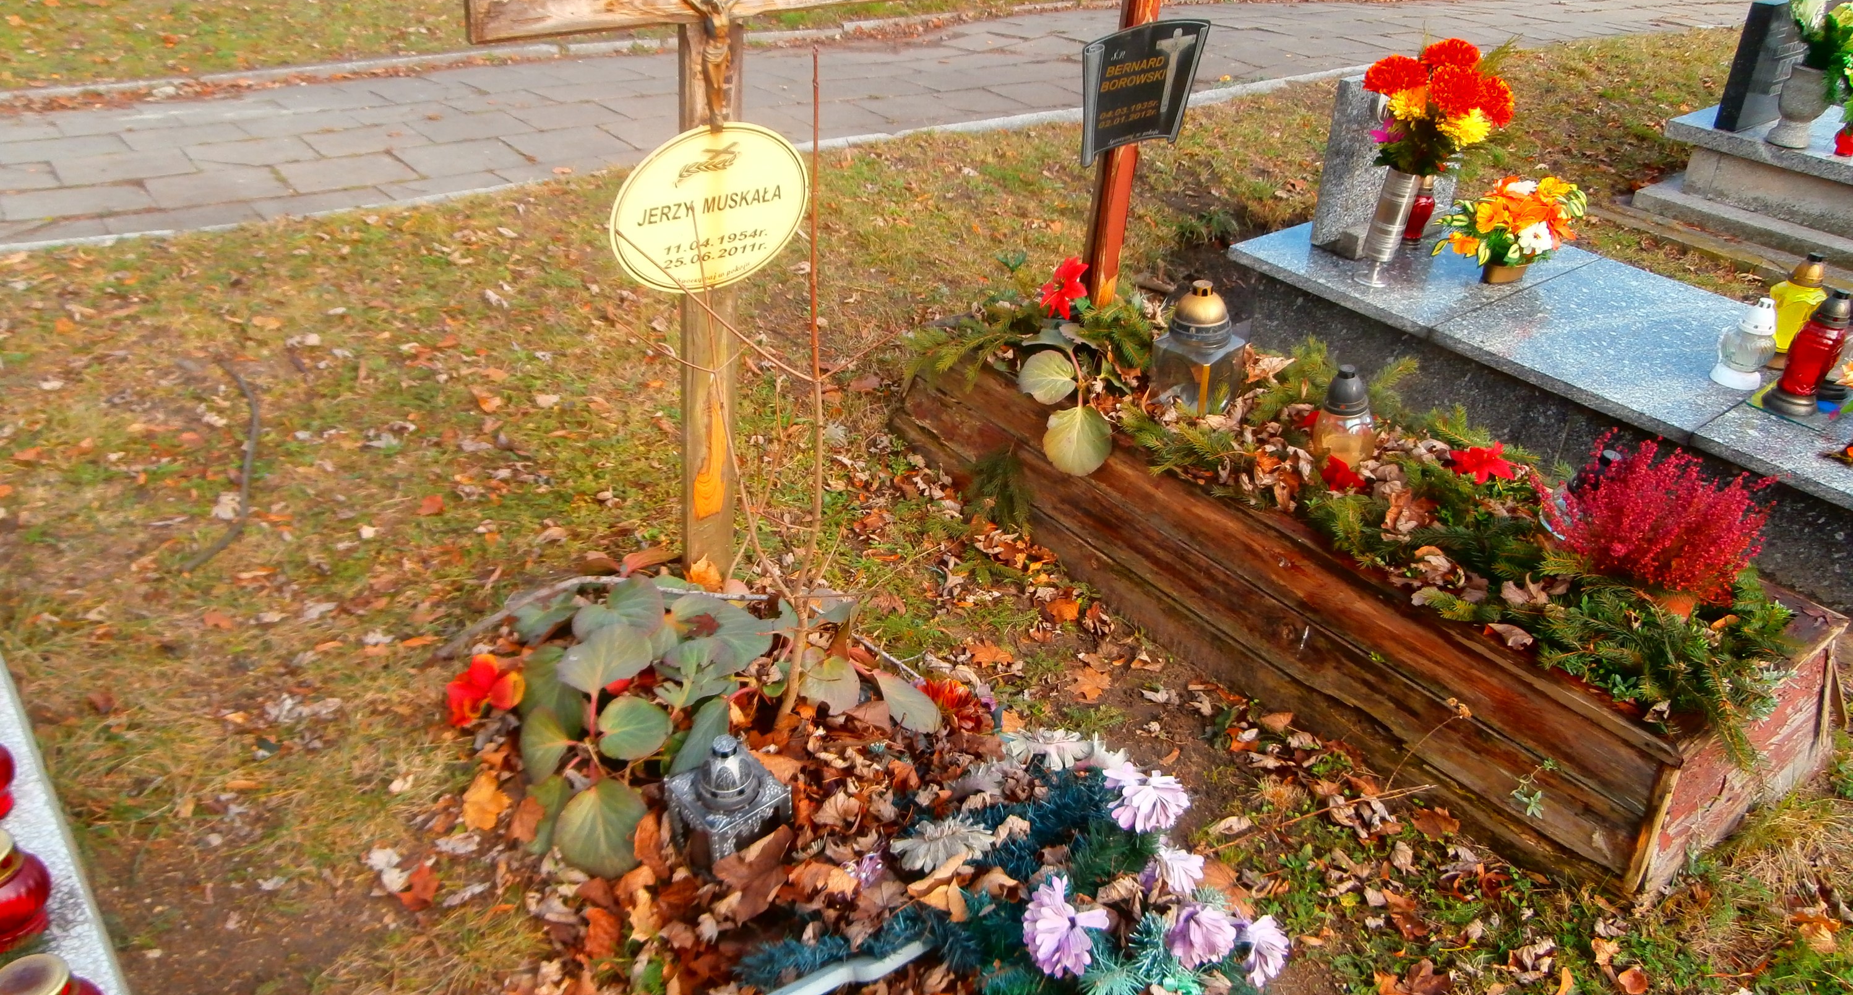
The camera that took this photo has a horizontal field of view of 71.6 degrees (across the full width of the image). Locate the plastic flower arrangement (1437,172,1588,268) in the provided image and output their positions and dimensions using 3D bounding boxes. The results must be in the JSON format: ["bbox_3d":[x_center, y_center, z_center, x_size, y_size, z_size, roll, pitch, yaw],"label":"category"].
[{"bbox_3d":[1.527,-0.705,3.325,0.390,0.250,0.330,-21,39,-34],"label":"plastic flower arrangement"}]

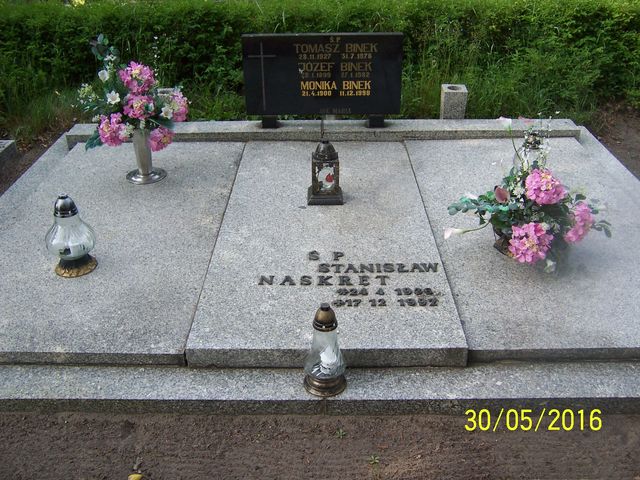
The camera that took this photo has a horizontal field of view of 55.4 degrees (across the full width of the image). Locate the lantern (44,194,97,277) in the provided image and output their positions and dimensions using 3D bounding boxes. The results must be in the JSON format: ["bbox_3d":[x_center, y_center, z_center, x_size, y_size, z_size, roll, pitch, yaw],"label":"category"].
[{"bbox_3d":[-0.853,-0.030,2.068,0.170,0.279,0.170,0,31,0],"label":"lantern"}]

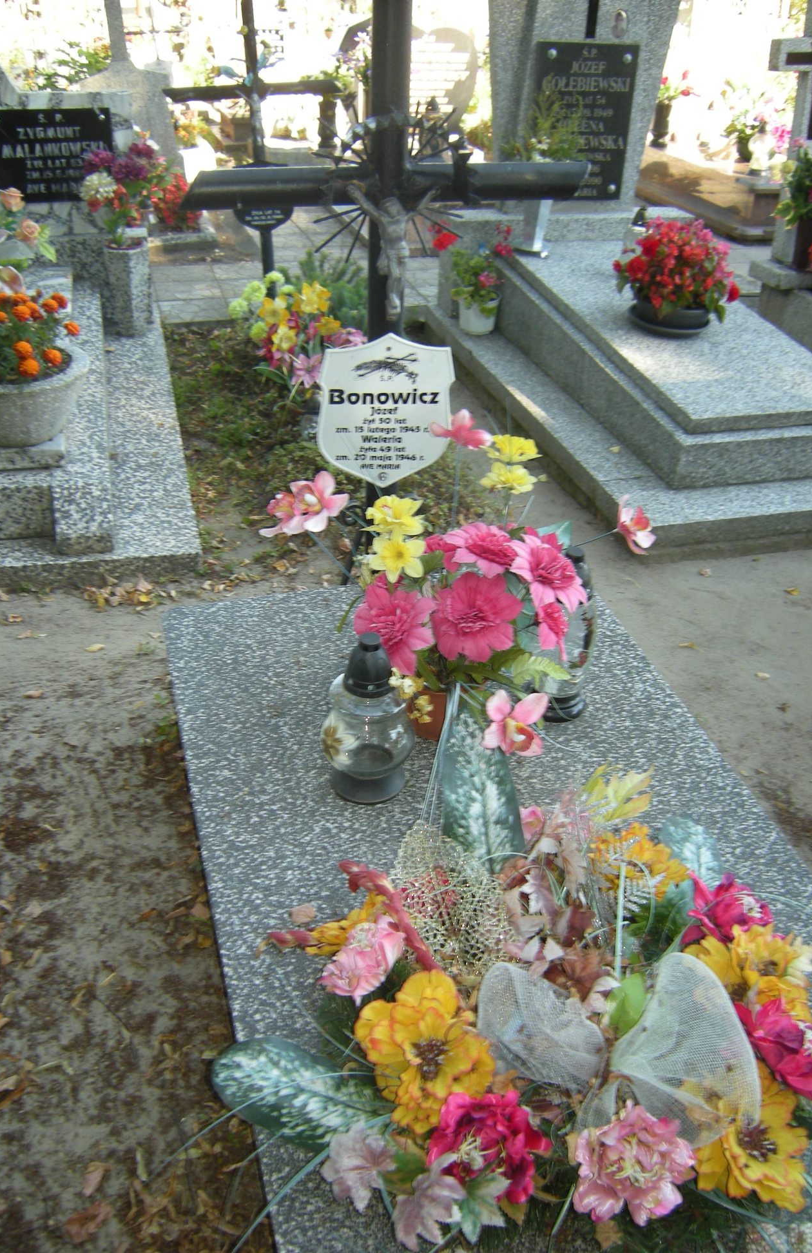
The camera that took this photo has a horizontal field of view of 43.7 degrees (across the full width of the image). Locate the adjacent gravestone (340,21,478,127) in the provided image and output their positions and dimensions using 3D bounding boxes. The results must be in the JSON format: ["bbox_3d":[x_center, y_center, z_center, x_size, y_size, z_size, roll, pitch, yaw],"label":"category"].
[{"bbox_3d":[0.020,-3.830,7.030,0.940,0.740,0.140,-7,34,-15],"label":"adjacent gravestone"}]

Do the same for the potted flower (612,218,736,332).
[{"bbox_3d":[0.917,-1.207,3.413,0.390,0.300,0.340,-7,34,-15],"label":"potted flower"}]

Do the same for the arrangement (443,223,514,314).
[{"bbox_3d":[0.265,-1.325,3.765,0.260,0.280,0.240,-7,34,-15],"label":"arrangement"}]

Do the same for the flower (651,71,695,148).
[{"bbox_3d":[1.808,-3.529,6.920,0.290,0.460,0.270,-7,34,-15],"label":"flower"}]

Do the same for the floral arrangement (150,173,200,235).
[{"bbox_3d":[-1.128,-2.078,4.970,0.280,0.300,0.260,-7,34,-15],"label":"floral arrangement"}]

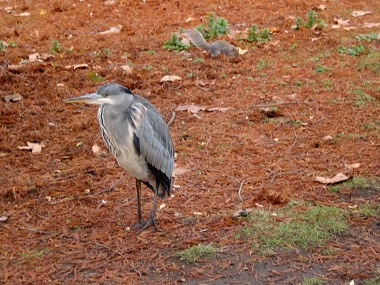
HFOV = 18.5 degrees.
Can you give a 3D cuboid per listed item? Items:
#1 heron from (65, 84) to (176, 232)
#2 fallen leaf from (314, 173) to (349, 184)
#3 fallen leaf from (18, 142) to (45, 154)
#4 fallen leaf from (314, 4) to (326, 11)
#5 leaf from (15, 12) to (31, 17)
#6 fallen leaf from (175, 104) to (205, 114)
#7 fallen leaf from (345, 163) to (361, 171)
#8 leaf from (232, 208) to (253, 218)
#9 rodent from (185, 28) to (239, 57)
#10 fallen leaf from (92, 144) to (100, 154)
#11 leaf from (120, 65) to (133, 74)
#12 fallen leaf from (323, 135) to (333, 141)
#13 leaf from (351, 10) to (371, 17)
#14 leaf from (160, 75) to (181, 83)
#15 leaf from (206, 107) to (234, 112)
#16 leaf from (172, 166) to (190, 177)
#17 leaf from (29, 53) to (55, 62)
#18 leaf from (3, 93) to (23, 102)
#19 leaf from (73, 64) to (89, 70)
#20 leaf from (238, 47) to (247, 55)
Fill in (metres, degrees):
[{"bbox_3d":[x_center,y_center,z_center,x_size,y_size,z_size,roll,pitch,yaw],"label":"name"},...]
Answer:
[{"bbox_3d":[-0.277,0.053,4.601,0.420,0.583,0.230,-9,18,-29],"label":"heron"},{"bbox_3d":[0.603,0.154,4.962,0.145,0.035,0.072,0,15,0],"label":"fallen leaf"},{"bbox_3d":[-0.745,0.026,5.467,0.122,0.020,0.124,0,15,0],"label":"fallen leaf"},{"bbox_3d":[1.115,-1.153,9.942,0.100,0.035,0.090,0,16,0],"label":"fallen leaf"},{"bbox_3d":[-1.359,-1.038,9.439,0.130,0.020,0.084,0,15,0],"label":"leaf"},{"bbox_3d":[0.000,-0.176,6.212,0.165,0.025,0.126,0,15,0],"label":"fallen leaf"},{"bbox_3d":[0.759,0.112,5.437,0.075,0.020,0.065,0,16,0],"label":"fallen leaf"},{"bbox_3d":[0.204,0.276,4.524,0.078,0.025,0.048,0,15,0],"label":"leaf"},{"bbox_3d":[0.147,-0.682,7.964,0.370,0.190,0.110,3,16,10],"label":"rodent"},{"bbox_3d":[-0.457,0.034,5.688,0.042,0.035,0.050,0,16,0],"label":"fallen leaf"},{"bbox_3d":[-0.404,-0.463,7.461,0.075,0.040,0.090,0,16,0],"label":"leaf"},{"bbox_3d":[0.700,-0.024,5.921,0.048,0.022,0.045,0,16,0],"label":"fallen leaf"},{"bbox_3d":[1.422,-1.070,9.653,0.180,0.030,0.140,0,16,0],"label":"leaf"},{"bbox_3d":[-0.117,-0.396,7.218,0.130,0.040,0.085,0,16,0],"label":"leaf"},{"bbox_3d":[0.163,-0.173,6.211,0.149,0.020,0.075,0,15,0],"label":"leaf"},{"bbox_3d":[-0.046,0.127,5.099,0.096,0.015,0.104,0,15,0],"label":"leaf"},{"bbox_3d":[-0.971,-0.556,7.609,0.170,0.035,0.166,0,15,0],"label":"leaf"},{"bbox_3d":[-0.988,-0.251,6.480,0.111,0.030,0.121,0,15,0],"label":"leaf"},{"bbox_3d":[-0.711,-0.486,7.559,0.105,0.030,0.075,0,16,0],"label":"leaf"},{"bbox_3d":[0.348,-0.621,7.852,0.080,0.035,0.070,0,15,0],"label":"leaf"}]

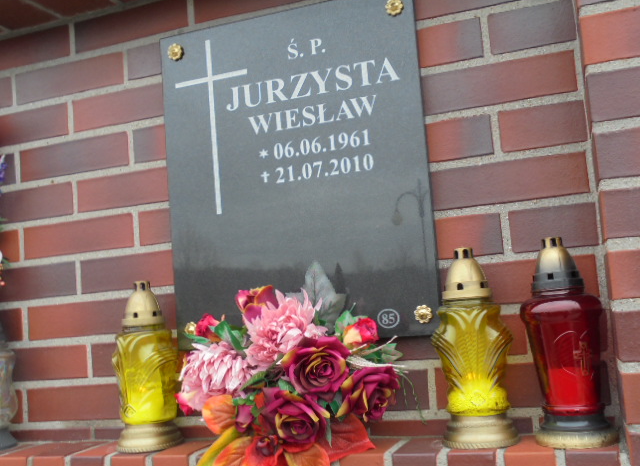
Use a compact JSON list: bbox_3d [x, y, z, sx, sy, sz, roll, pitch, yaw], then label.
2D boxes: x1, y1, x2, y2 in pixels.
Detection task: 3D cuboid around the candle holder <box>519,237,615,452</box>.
[{"bbox_3d":[0.341,0.145,0.973,0.110,0.277,0.110,-5,-5,0],"label":"candle holder"}]

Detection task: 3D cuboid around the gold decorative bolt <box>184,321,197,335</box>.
[{"bbox_3d":[-0.214,0.162,1.178,0.028,0.028,0.012,-7,-6,19],"label":"gold decorative bolt"}]

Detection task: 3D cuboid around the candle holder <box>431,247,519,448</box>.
[{"bbox_3d":[0.219,0.161,1.020,0.114,0.275,0.111,-6,-5,11],"label":"candle holder"}]

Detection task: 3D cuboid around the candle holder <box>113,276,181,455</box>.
[{"bbox_3d":[-0.295,0.221,1.195,0.112,0.275,0.111,-8,-6,31],"label":"candle holder"}]

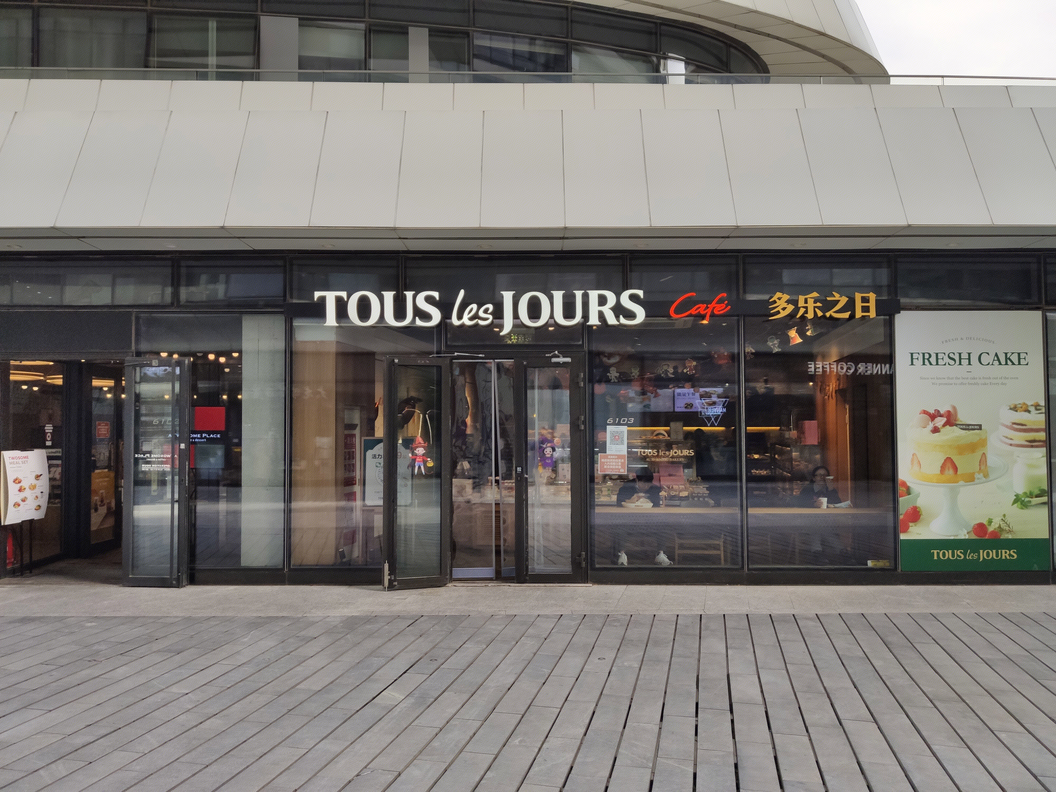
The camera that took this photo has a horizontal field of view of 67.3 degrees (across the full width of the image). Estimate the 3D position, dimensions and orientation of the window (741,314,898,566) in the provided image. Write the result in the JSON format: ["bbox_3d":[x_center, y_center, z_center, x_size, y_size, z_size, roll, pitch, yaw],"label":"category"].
[{"bbox_3d":[3.033,0.459,8.258,1.585,2.652,0.080,0,-2,0],"label":"window"}]

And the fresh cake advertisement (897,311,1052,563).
[{"bbox_3d":[4.600,0.457,8.217,1.551,2.680,0.030,0,-2,0],"label":"fresh cake advertisement"}]

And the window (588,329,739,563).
[{"bbox_3d":[1.437,0.476,8.221,1.565,2.613,0.080,0,-2,0],"label":"window"}]

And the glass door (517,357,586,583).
[{"bbox_3d":[0.244,0.759,8.226,0.719,2.338,0.070,0,-2,0],"label":"glass door"}]

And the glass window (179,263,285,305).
[{"bbox_3d":[-3.092,-1.174,8.280,1.094,0.463,0.080,0,-2,0],"label":"glass window"}]

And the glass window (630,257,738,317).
[{"bbox_3d":[1.636,-1.157,8.322,1.140,0.617,0.080,0,-2,0],"label":"glass window"}]

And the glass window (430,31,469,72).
[{"bbox_3d":[-1.194,-5.230,12.100,0.616,0.718,0.070,0,-2,-10],"label":"glass window"}]

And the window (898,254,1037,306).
[{"bbox_3d":[4.607,-1.206,8.278,1.472,0.528,0.080,0,-2,0],"label":"window"}]

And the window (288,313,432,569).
[{"bbox_3d":[-1.709,0.481,8.258,1.508,2.609,0.080,0,-2,0],"label":"window"}]

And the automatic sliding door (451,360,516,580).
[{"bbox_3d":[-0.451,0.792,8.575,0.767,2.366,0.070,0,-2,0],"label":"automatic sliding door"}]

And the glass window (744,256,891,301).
[{"bbox_3d":[3.031,-1.206,8.279,1.541,0.511,0.080,0,-2,0],"label":"glass window"}]

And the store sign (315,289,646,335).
[{"bbox_3d":[-0.484,-0.864,8.098,3.386,0.474,0.100,0,-2,0],"label":"store sign"}]

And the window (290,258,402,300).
[{"bbox_3d":[-1.908,-1.197,8.280,1.154,0.494,0.080,0,-2,0],"label":"window"}]

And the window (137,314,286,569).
[{"bbox_3d":[-3.289,0.459,8.223,1.557,2.648,0.080,0,-2,0],"label":"window"}]

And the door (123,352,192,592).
[{"bbox_3d":[-3.817,0.778,8.110,0.653,2.328,0.070,0,-2,10],"label":"door"}]

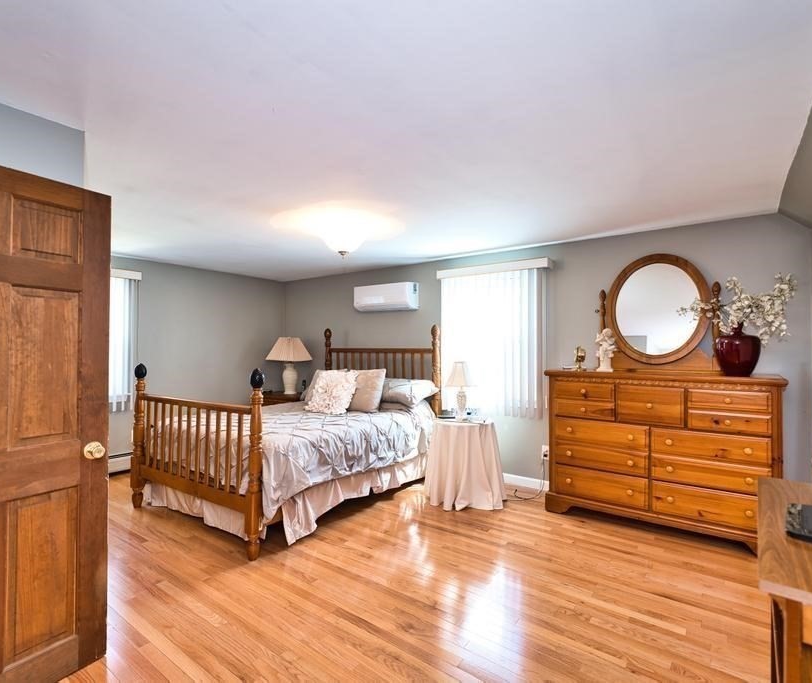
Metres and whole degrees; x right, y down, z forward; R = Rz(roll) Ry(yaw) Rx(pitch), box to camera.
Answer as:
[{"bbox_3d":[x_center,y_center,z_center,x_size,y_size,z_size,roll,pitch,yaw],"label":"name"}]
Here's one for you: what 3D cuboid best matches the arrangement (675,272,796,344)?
[{"bbox_3d":[2.300,-0.215,2.790,0.650,0.490,0.400,0,-1,35],"label":"arrangement"}]

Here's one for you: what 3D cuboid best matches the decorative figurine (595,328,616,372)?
[{"bbox_3d":[1.586,0.074,3.157,0.155,0.352,0.130,-1,-1,35],"label":"decorative figurine"}]

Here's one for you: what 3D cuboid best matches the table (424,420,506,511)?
[{"bbox_3d":[0.555,1.071,3.700,0.740,0.690,0.740,0,-1,0],"label":"table"}]

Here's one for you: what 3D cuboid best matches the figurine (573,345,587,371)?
[{"bbox_3d":[1.470,0.147,3.370,0.100,0.200,0.090,0,-1,35],"label":"figurine"}]

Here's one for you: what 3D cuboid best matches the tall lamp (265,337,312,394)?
[{"bbox_3d":[-1.540,0.316,5.250,0.610,0.760,0.610,0,-1,35],"label":"tall lamp"}]

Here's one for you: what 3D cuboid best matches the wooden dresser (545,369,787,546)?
[{"bbox_3d":[1.846,0.810,2.997,1.445,1.115,0.440,-1,-1,35],"label":"wooden dresser"}]

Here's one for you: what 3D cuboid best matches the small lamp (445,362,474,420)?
[{"bbox_3d":[0.500,0.449,3.597,0.255,0.530,0.255,0,-1,0],"label":"small lamp"}]

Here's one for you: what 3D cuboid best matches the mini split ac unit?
[{"bbox_3d":[-0.245,-0.510,4.740,0.800,0.295,0.220,0,-1,35],"label":"mini split ac unit"}]

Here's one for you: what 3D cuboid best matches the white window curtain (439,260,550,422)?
[{"bbox_3d":[0.829,-0.025,3.924,1.130,1.445,0.110,-1,-1,35],"label":"white window curtain"}]

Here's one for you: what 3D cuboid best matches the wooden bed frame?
[{"bbox_3d":[-0.954,0.596,3.838,1.660,1.575,2.250,-1,-1,35],"label":"wooden bed frame"}]

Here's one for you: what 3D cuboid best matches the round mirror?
[{"bbox_3d":[1.951,-0.250,3.111,0.700,0.868,0.050,-1,-5,35],"label":"round mirror"}]

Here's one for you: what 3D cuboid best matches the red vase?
[{"bbox_3d":[2.330,0.066,2.790,0.245,0.360,0.245,0,-1,35],"label":"red vase"}]

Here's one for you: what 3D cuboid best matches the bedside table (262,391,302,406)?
[{"bbox_3d":[-1.527,1.063,5.314,0.660,0.690,0.440,-1,-1,35],"label":"bedside table"}]

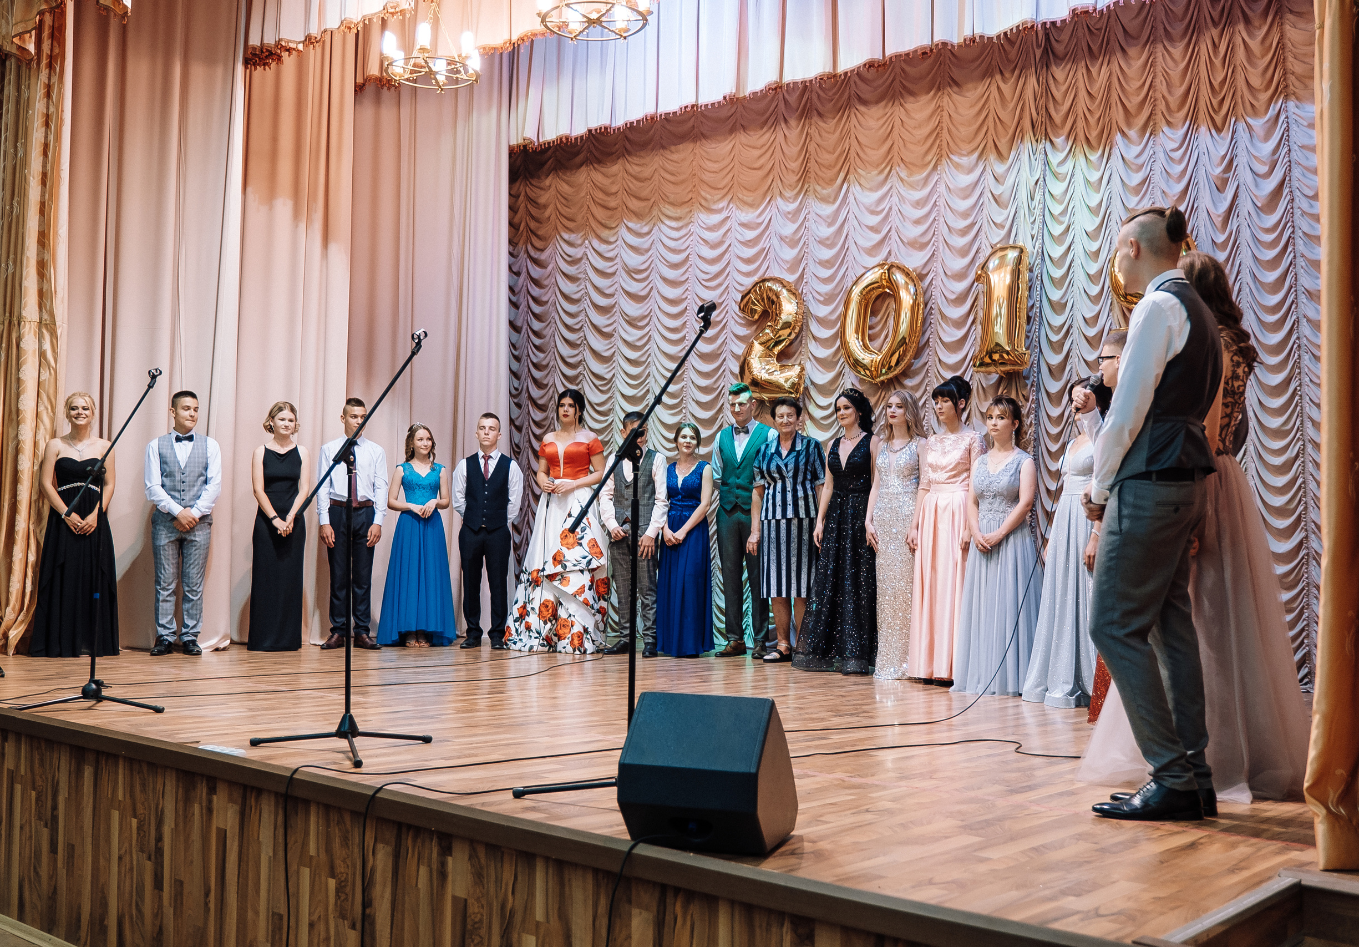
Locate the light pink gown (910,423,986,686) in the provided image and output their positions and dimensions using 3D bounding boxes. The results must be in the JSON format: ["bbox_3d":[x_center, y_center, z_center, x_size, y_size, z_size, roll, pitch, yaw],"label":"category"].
[{"bbox_3d":[1.547,0.461,7.840,0.450,1.424,0.400,-2,-3,44],"label":"light pink gown"}]

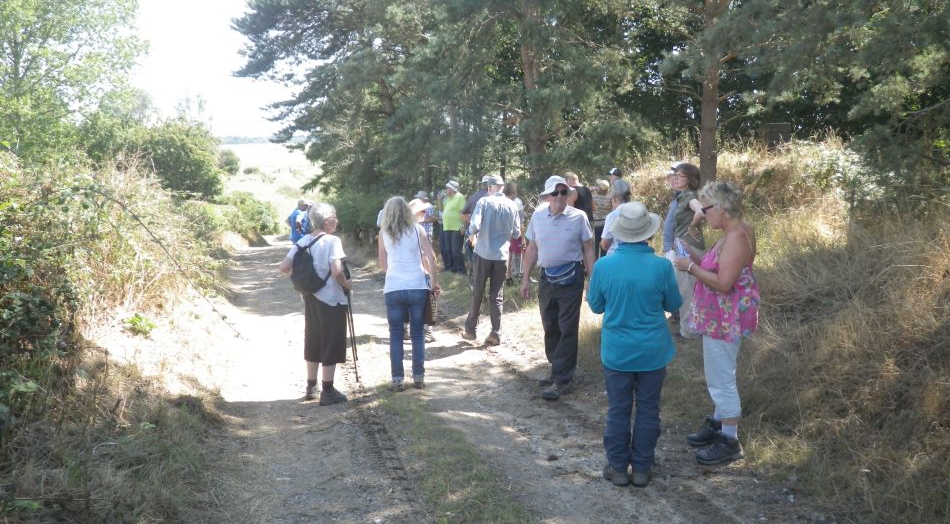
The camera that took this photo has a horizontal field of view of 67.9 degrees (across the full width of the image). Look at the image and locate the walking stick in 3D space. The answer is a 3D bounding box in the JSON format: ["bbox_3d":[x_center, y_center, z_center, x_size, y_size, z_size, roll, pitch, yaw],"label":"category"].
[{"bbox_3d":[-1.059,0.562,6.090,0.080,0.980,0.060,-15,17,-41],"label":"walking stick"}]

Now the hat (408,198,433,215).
[{"bbox_3d":[-0.636,-0.653,8.300,0.330,0.150,0.360,0,8,0],"label":"hat"}]

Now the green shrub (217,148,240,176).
[{"bbox_3d":[-16.846,-6.807,48.000,1.600,2.000,1.500,0,8,0],"label":"green shrub"}]

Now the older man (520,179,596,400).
[{"bbox_3d":[0.697,0.201,5.692,0.580,1.770,0.450,2,8,11],"label":"older man"}]

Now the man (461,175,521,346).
[{"bbox_3d":[0.188,-0.011,7.445,0.560,1.770,0.480,-2,9,-14],"label":"man"}]

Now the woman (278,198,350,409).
[{"bbox_3d":[-1.337,0.339,5.756,0.430,1.630,0.510,-8,11,-42],"label":"woman"}]

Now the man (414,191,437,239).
[{"bbox_3d":[-1.030,-0.612,14.551,0.500,1.720,0.500,1,8,6],"label":"man"}]

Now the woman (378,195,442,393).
[{"bbox_3d":[-0.562,0.273,5.934,0.500,1.660,0.360,1,8,6],"label":"woman"}]

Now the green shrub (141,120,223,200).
[{"bbox_3d":[-11.029,-3.852,26.500,2.700,3.000,2.500,0,8,0],"label":"green shrub"}]

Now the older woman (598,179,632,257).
[{"bbox_3d":[1.434,0.004,6.980,0.500,1.630,0.380,-6,10,-34],"label":"older woman"}]

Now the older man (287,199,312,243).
[{"bbox_3d":[-3.852,-0.491,15.266,0.420,1.720,0.520,7,11,40],"label":"older man"}]

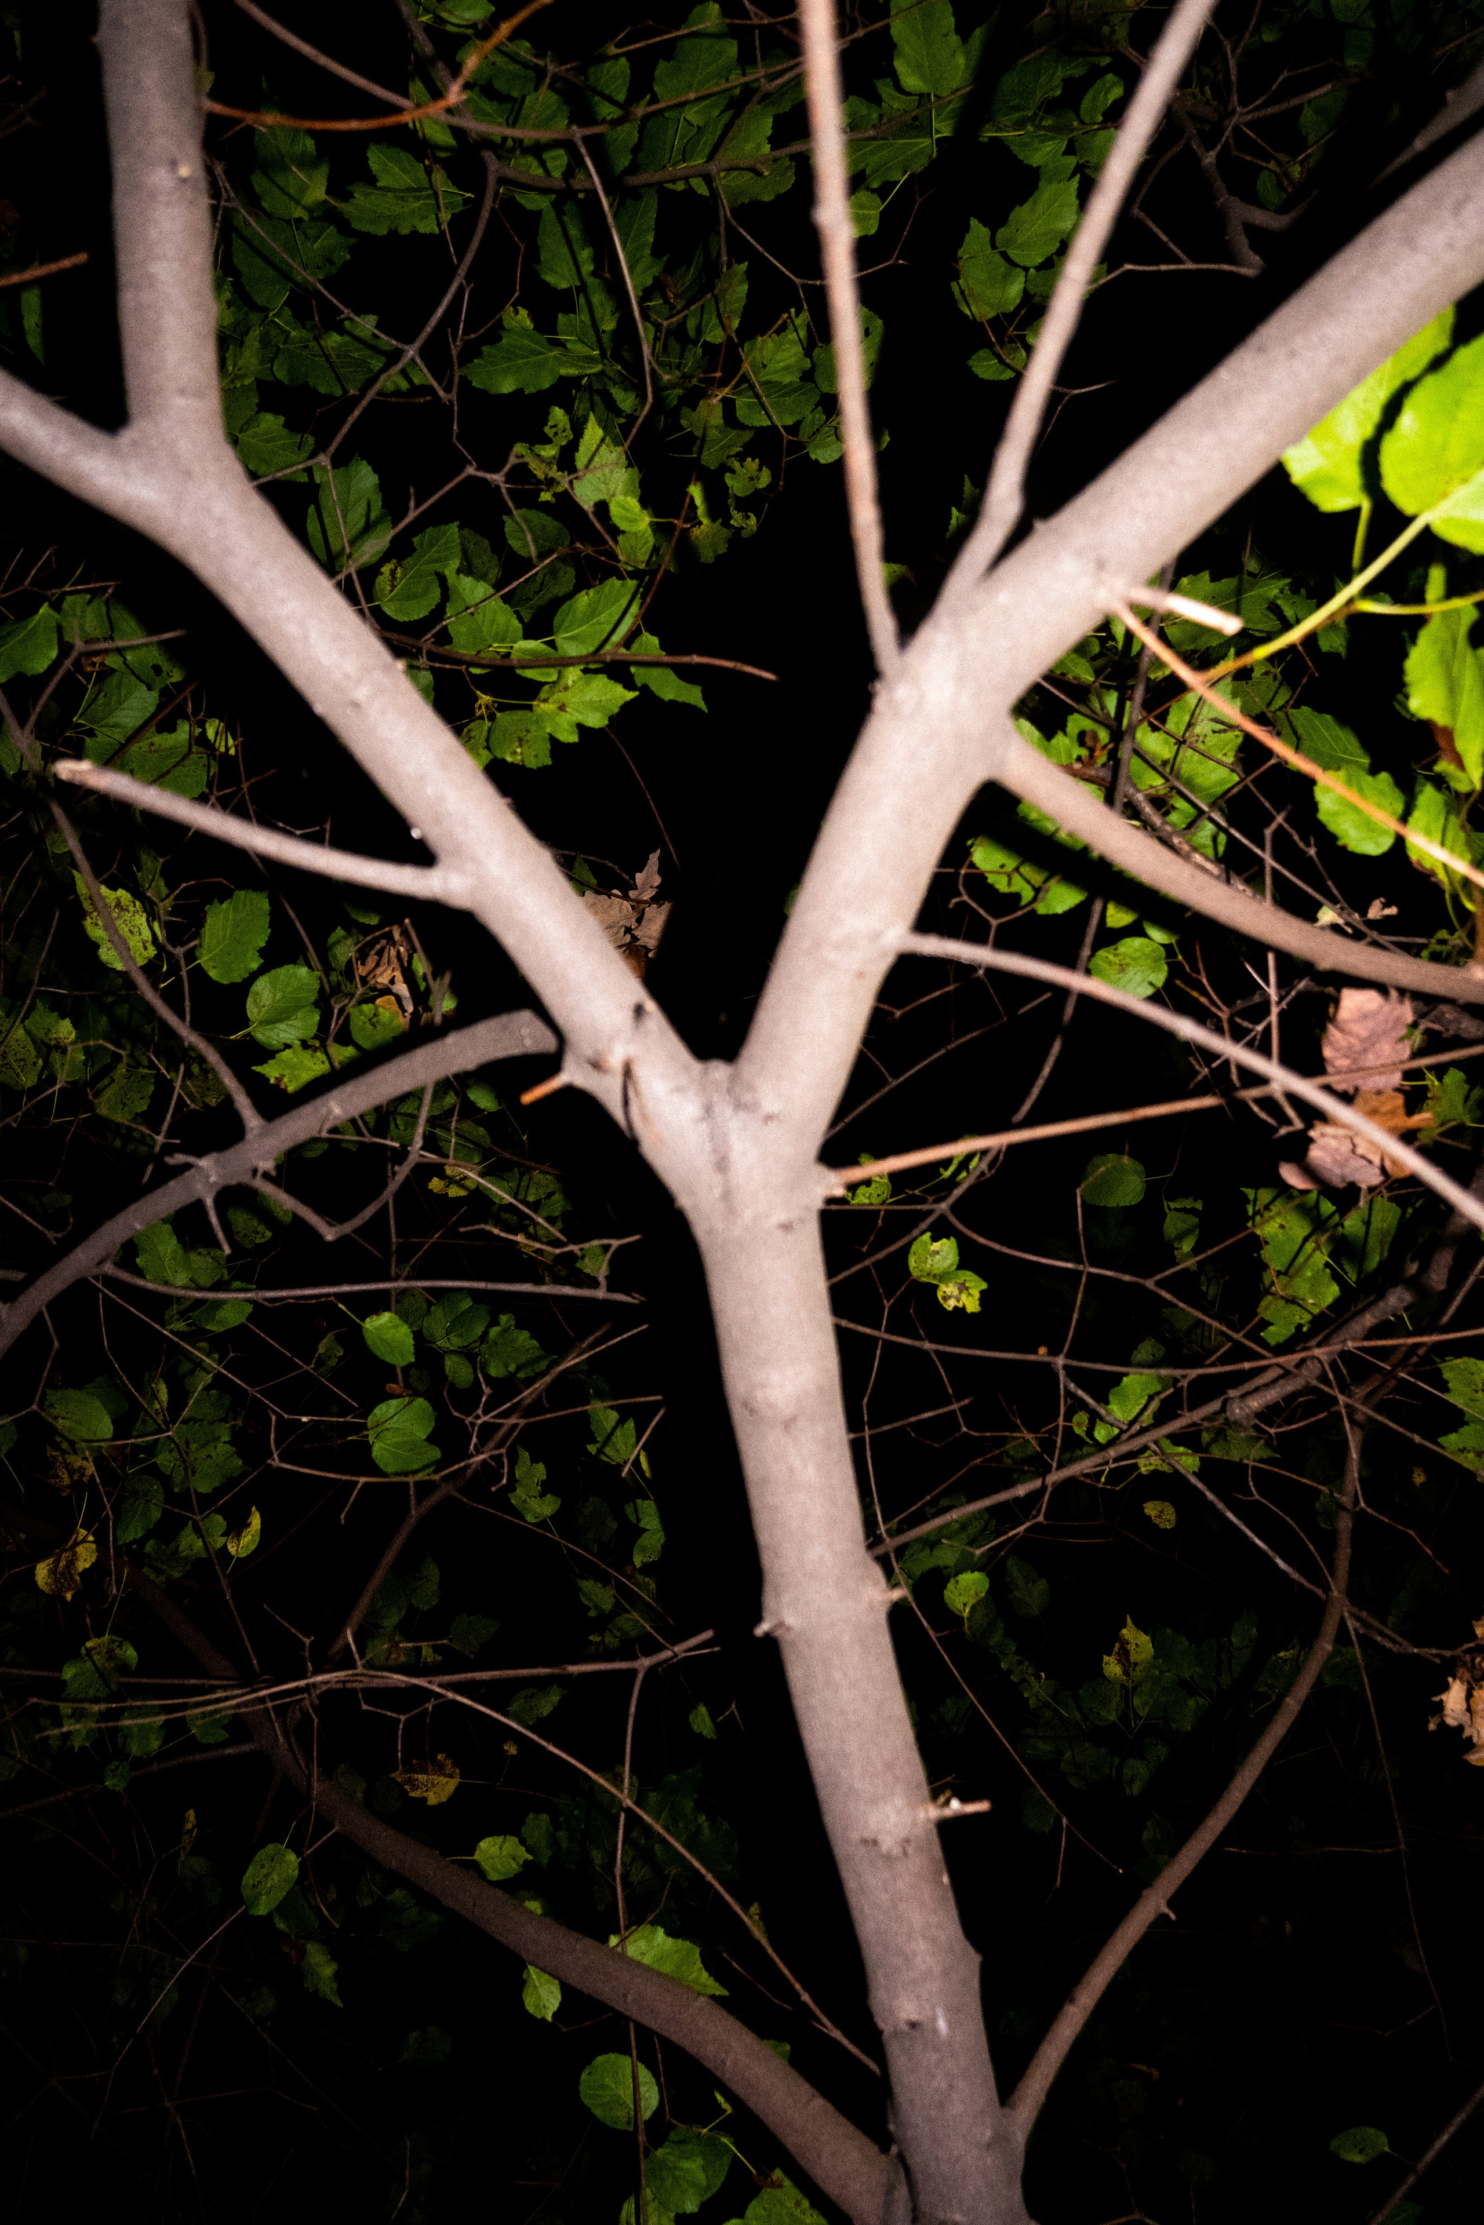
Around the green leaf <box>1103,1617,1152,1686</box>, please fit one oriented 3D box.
[{"bbox_3d":[0.379,0.530,1.400,0.050,0.077,0.022,5,-21,2],"label":"green leaf"}]

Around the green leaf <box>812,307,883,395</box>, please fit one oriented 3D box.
[{"bbox_3d":[0.118,-0.858,1.600,0.079,0.102,0.023,24,14,-2],"label":"green leaf"}]

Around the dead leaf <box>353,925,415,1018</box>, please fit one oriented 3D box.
[{"bbox_3d":[-0.302,-0.120,1.200,0.050,0.081,0.035,10,-11,2],"label":"dead leaf"}]

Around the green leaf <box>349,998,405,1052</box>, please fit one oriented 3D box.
[{"bbox_3d":[-0.385,-0.092,1.500,0.065,0.061,0.018,0,-10,-14],"label":"green leaf"}]

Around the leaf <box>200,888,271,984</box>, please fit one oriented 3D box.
[{"bbox_3d":[-0.517,-0.178,1.450,0.072,0.102,0.021,27,-15,-14],"label":"leaf"}]

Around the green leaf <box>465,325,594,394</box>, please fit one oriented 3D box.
[{"bbox_3d":[-0.192,-0.689,1.300,0.118,0.071,0.030,-3,-21,-1],"label":"green leaf"}]

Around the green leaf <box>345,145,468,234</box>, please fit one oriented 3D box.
[{"bbox_3d":[-0.306,-0.844,1.300,0.113,0.087,0.030,5,-17,2],"label":"green leaf"}]

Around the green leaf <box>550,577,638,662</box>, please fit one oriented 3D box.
[{"bbox_3d":[-0.139,-0.469,1.350,0.103,0.069,0.020,-37,7,-2],"label":"green leaf"}]

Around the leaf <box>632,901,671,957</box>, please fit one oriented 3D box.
[{"bbox_3d":[-0.082,-0.169,1.300,0.038,0.056,0.025,10,-14,-10],"label":"leaf"}]

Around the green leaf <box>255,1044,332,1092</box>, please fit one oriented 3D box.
[{"bbox_3d":[-0.379,-0.037,1.200,0.068,0.054,0.025,-5,-30,-3],"label":"green leaf"}]

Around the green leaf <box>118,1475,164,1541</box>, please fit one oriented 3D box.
[{"bbox_3d":[-0.803,0.529,1.900,0.063,0.092,0.019,12,-30,-16],"label":"green leaf"}]

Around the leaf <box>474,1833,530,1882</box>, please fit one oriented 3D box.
[{"bbox_3d":[-0.270,0.838,1.600,0.067,0.017,0.057,0,53,-9],"label":"leaf"}]

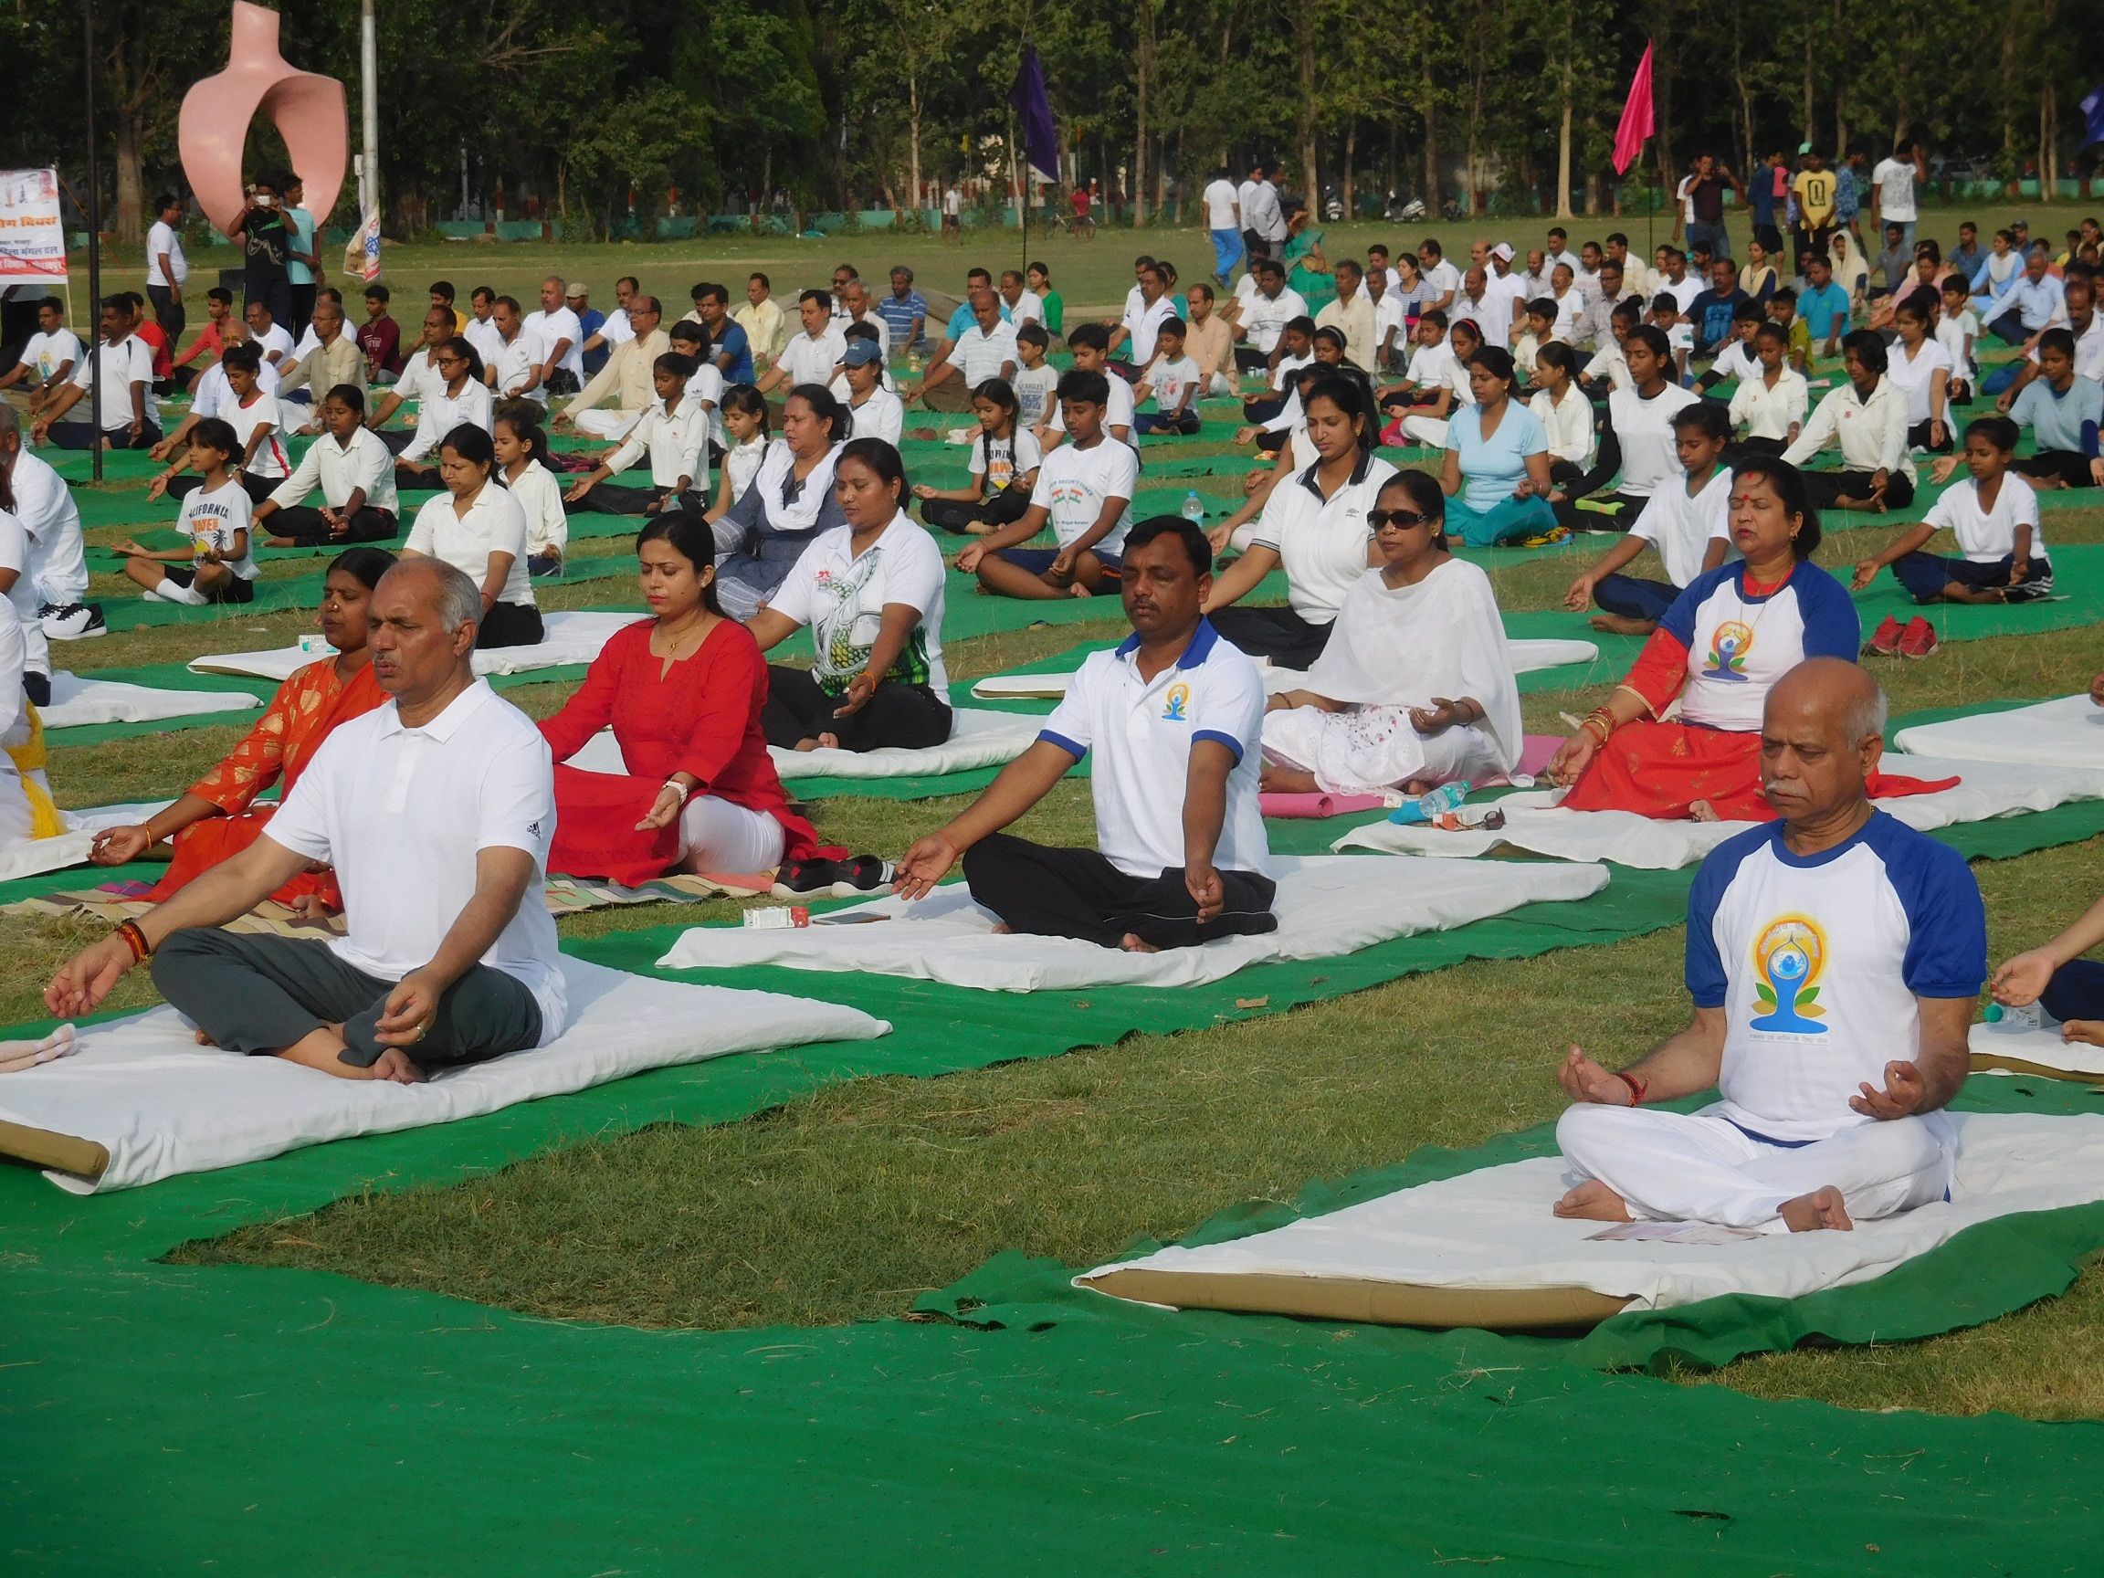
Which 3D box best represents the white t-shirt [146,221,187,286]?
[{"bbox_3d":[-8.352,-5.052,57.300,0.360,0.650,0.460,-1,6,0],"label":"white t-shirt"}]

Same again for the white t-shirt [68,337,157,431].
[{"bbox_3d":[-5.832,-2.520,37.800,0.500,0.580,0.360,3,7,35],"label":"white t-shirt"}]

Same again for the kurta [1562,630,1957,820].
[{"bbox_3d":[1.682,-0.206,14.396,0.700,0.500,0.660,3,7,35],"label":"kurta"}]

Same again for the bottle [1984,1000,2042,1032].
[{"bbox_3d":[1.687,0.380,10.660,0.068,0.068,0.210,2,7,30],"label":"bottle"}]

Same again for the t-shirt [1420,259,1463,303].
[{"bbox_3d":[3.518,-4.514,55.000,0.450,0.540,0.270,4,7,38],"label":"t-shirt"}]

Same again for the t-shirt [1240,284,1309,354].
[{"bbox_3d":[1.782,-3.763,48.800,0.530,0.530,0.350,4,7,35],"label":"t-shirt"}]

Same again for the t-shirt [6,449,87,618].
[{"bbox_3d":[-3.829,-0.950,22.600,0.450,0.620,0.310,4,8,42],"label":"t-shirt"}]

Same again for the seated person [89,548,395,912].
[{"bbox_3d":[-1.784,-0.128,13.700,0.700,0.790,0.630,4,7,38],"label":"seated person"}]

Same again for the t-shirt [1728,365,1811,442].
[{"bbox_3d":[3.896,-2.093,33.000,0.440,0.430,0.300,1,6,18],"label":"t-shirt"}]

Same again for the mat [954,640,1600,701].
[{"bbox_3d":[0.773,-0.403,19.516,0.920,0.070,1.950,5,8,43],"label":"mat"}]

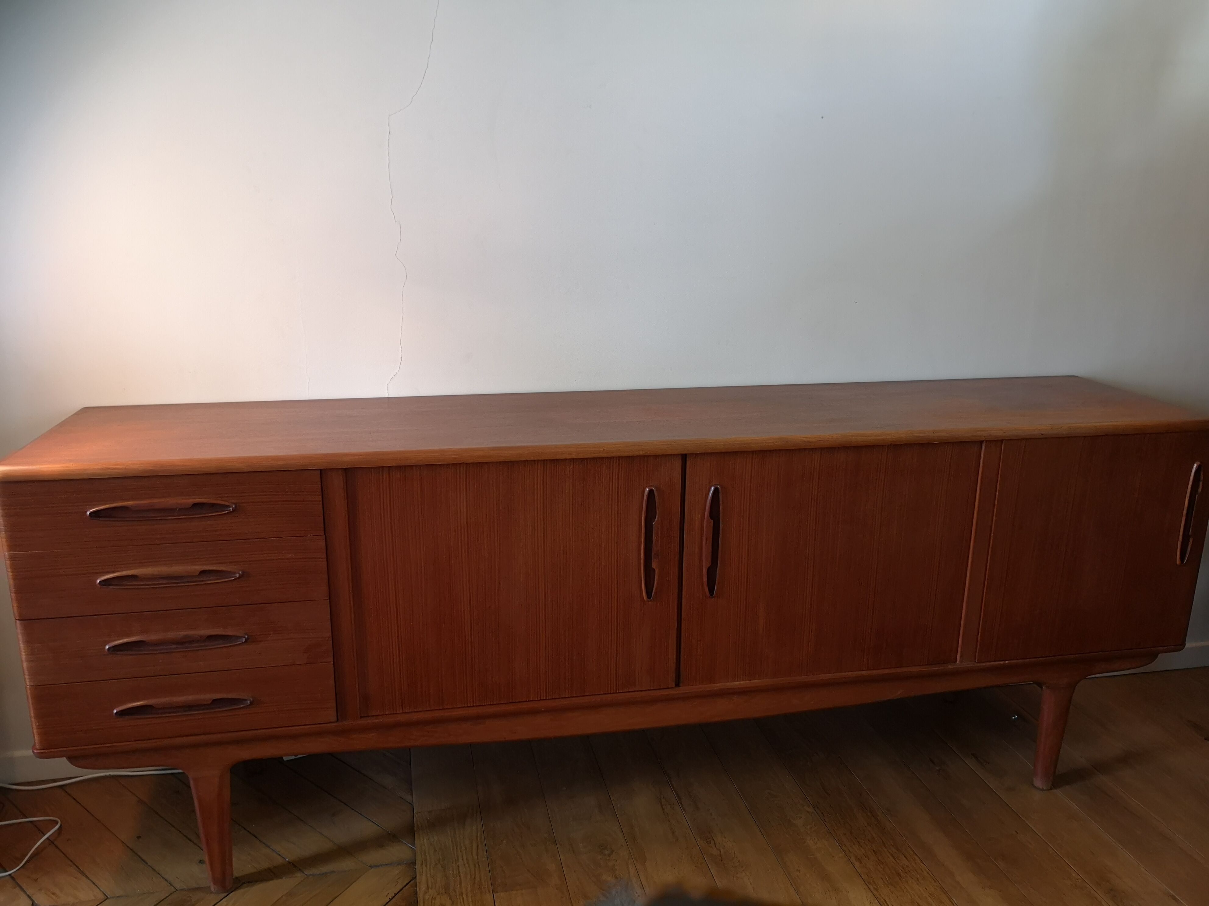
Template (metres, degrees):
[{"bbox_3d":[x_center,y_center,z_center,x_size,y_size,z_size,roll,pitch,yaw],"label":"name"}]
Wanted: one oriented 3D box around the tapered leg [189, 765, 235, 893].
[{"bbox_3d":[-0.688,0.650,1.663,0.063,0.263,0.061,-2,15,-11],"label":"tapered leg"}]

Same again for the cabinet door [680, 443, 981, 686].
[{"bbox_3d":[0.414,0.203,1.760,0.569,0.451,0.024,-2,15,-11],"label":"cabinet door"}]

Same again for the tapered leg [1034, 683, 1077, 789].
[{"bbox_3d":[0.944,0.582,1.980,0.063,0.263,0.061,-2,15,-11],"label":"tapered leg"}]

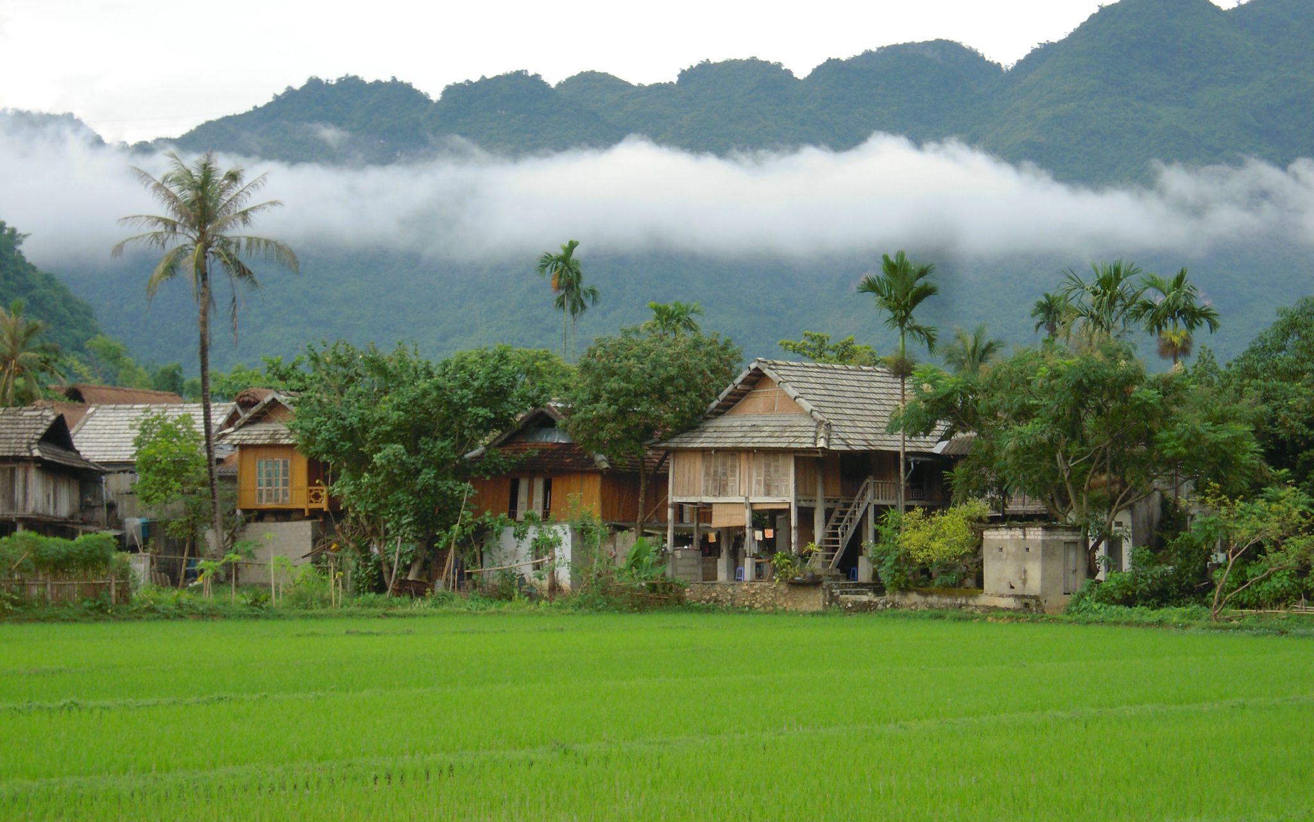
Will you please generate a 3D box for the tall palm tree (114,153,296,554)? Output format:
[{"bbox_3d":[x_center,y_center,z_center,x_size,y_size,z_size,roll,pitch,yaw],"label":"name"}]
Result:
[{"bbox_3d":[-14.560,-1.504,110.000,5.850,13.620,5.500,0,-1,0],"label":"tall palm tree"}]

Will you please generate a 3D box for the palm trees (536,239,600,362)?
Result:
[{"bbox_3d":[-3.587,-0.394,138.000,2.570,13.100,2.400,0,-2,0],"label":"palm trees"}]

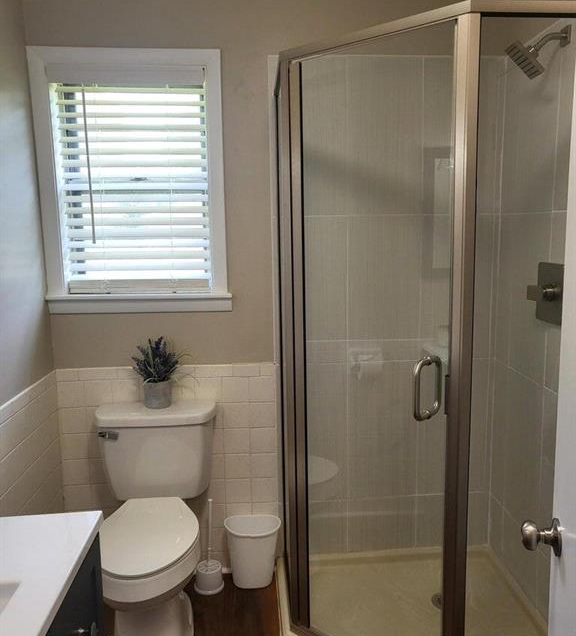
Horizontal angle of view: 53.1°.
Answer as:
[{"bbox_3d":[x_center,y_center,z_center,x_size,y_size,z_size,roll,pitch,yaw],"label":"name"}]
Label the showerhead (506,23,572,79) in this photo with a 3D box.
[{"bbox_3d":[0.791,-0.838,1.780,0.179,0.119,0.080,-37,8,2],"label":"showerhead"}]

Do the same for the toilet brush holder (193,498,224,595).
[{"bbox_3d":[-0.323,0.915,2.345,0.119,0.380,0.118,-1,8,-4],"label":"toilet brush holder"}]

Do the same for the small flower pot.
[{"bbox_3d":[-0.497,0.287,2.232,0.105,0.102,0.105,-1,8,-4],"label":"small flower pot"}]

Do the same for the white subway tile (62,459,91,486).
[{"bbox_3d":[-0.862,0.630,2.358,0.108,0.109,0.010,-1,8,-4],"label":"white subway tile"}]

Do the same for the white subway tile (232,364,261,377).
[{"bbox_3d":[-0.168,0.211,2.335,0.111,0.050,0.009,-1,9,-4],"label":"white subway tile"}]

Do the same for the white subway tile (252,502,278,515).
[{"bbox_3d":[-0.095,0.826,2.434,0.108,0.107,0.009,-1,9,-4],"label":"white subway tile"}]

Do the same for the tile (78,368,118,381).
[{"bbox_3d":[-0.753,0.224,2.297,0.154,0.050,0.009,-1,9,-4],"label":"tile"}]

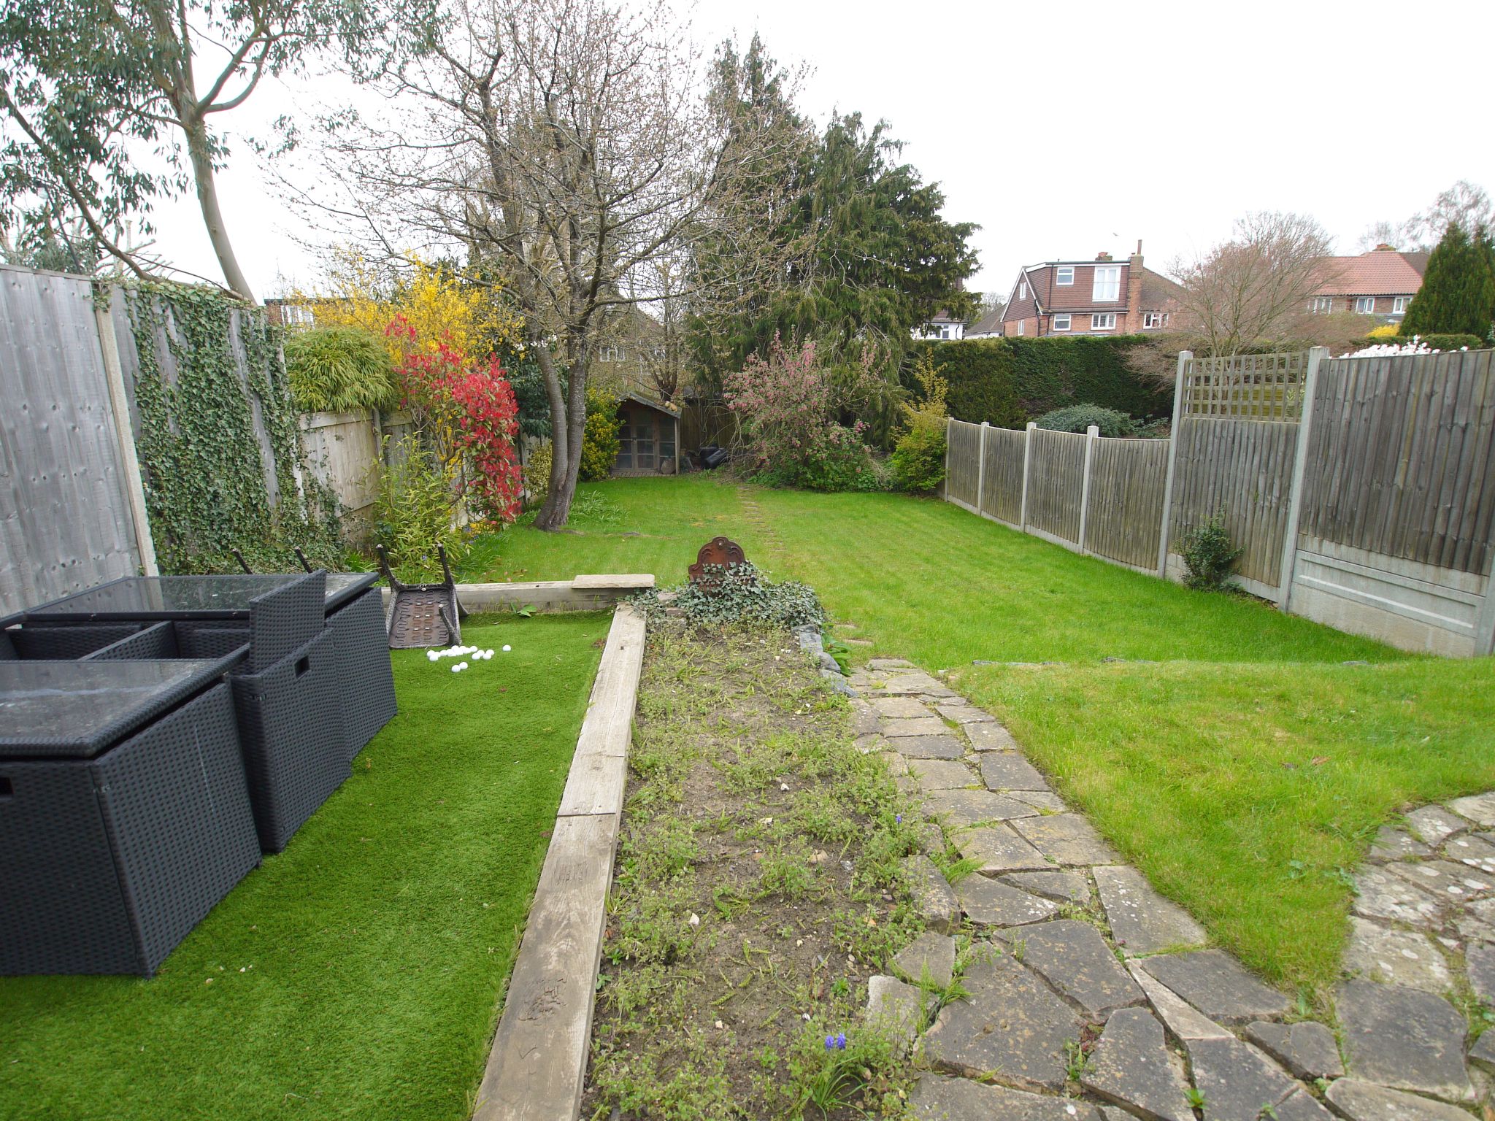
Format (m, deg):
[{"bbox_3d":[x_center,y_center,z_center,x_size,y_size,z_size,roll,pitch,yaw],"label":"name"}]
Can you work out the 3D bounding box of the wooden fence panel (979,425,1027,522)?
[{"bbox_3d":[4.538,-1.512,13.716,0.070,1.579,1.830,-2,12,-5],"label":"wooden fence panel"}]

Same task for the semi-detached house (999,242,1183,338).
[{"bbox_3d":[22.959,-15.302,50.824,10.800,9.098,8.200,-2,12,-2],"label":"semi-detached house"}]

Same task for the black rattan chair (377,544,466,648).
[{"bbox_3d":[-2.222,0.316,5.323,0.460,0.530,0.820,-2,-33,-2],"label":"black rattan chair"}]

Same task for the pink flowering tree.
[{"bbox_3d":[1.350,-3.564,18.673,3.562,3.556,3.200,-1,12,0],"label":"pink flowering tree"}]

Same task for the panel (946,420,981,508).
[{"bbox_3d":[4.370,-1.938,15.560,0.070,1.599,1.830,-2,12,-5],"label":"panel"}]

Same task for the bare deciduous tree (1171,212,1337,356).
[{"bbox_3d":[10.623,-4.540,16.766,3.400,5.502,3.300,6,14,31],"label":"bare deciduous tree"}]

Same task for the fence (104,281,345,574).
[{"bbox_3d":[-3.522,-0.732,5.404,0.160,1.960,2.150,-2,12,-4],"label":"fence"}]

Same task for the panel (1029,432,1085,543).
[{"bbox_3d":[4.705,-1.166,11.855,0.070,1.587,1.830,-2,12,-5],"label":"panel"}]

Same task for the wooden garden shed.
[{"bbox_3d":[-2.992,-3.473,21.227,2.600,2.119,2.200,-2,12,-4],"label":"wooden garden shed"}]

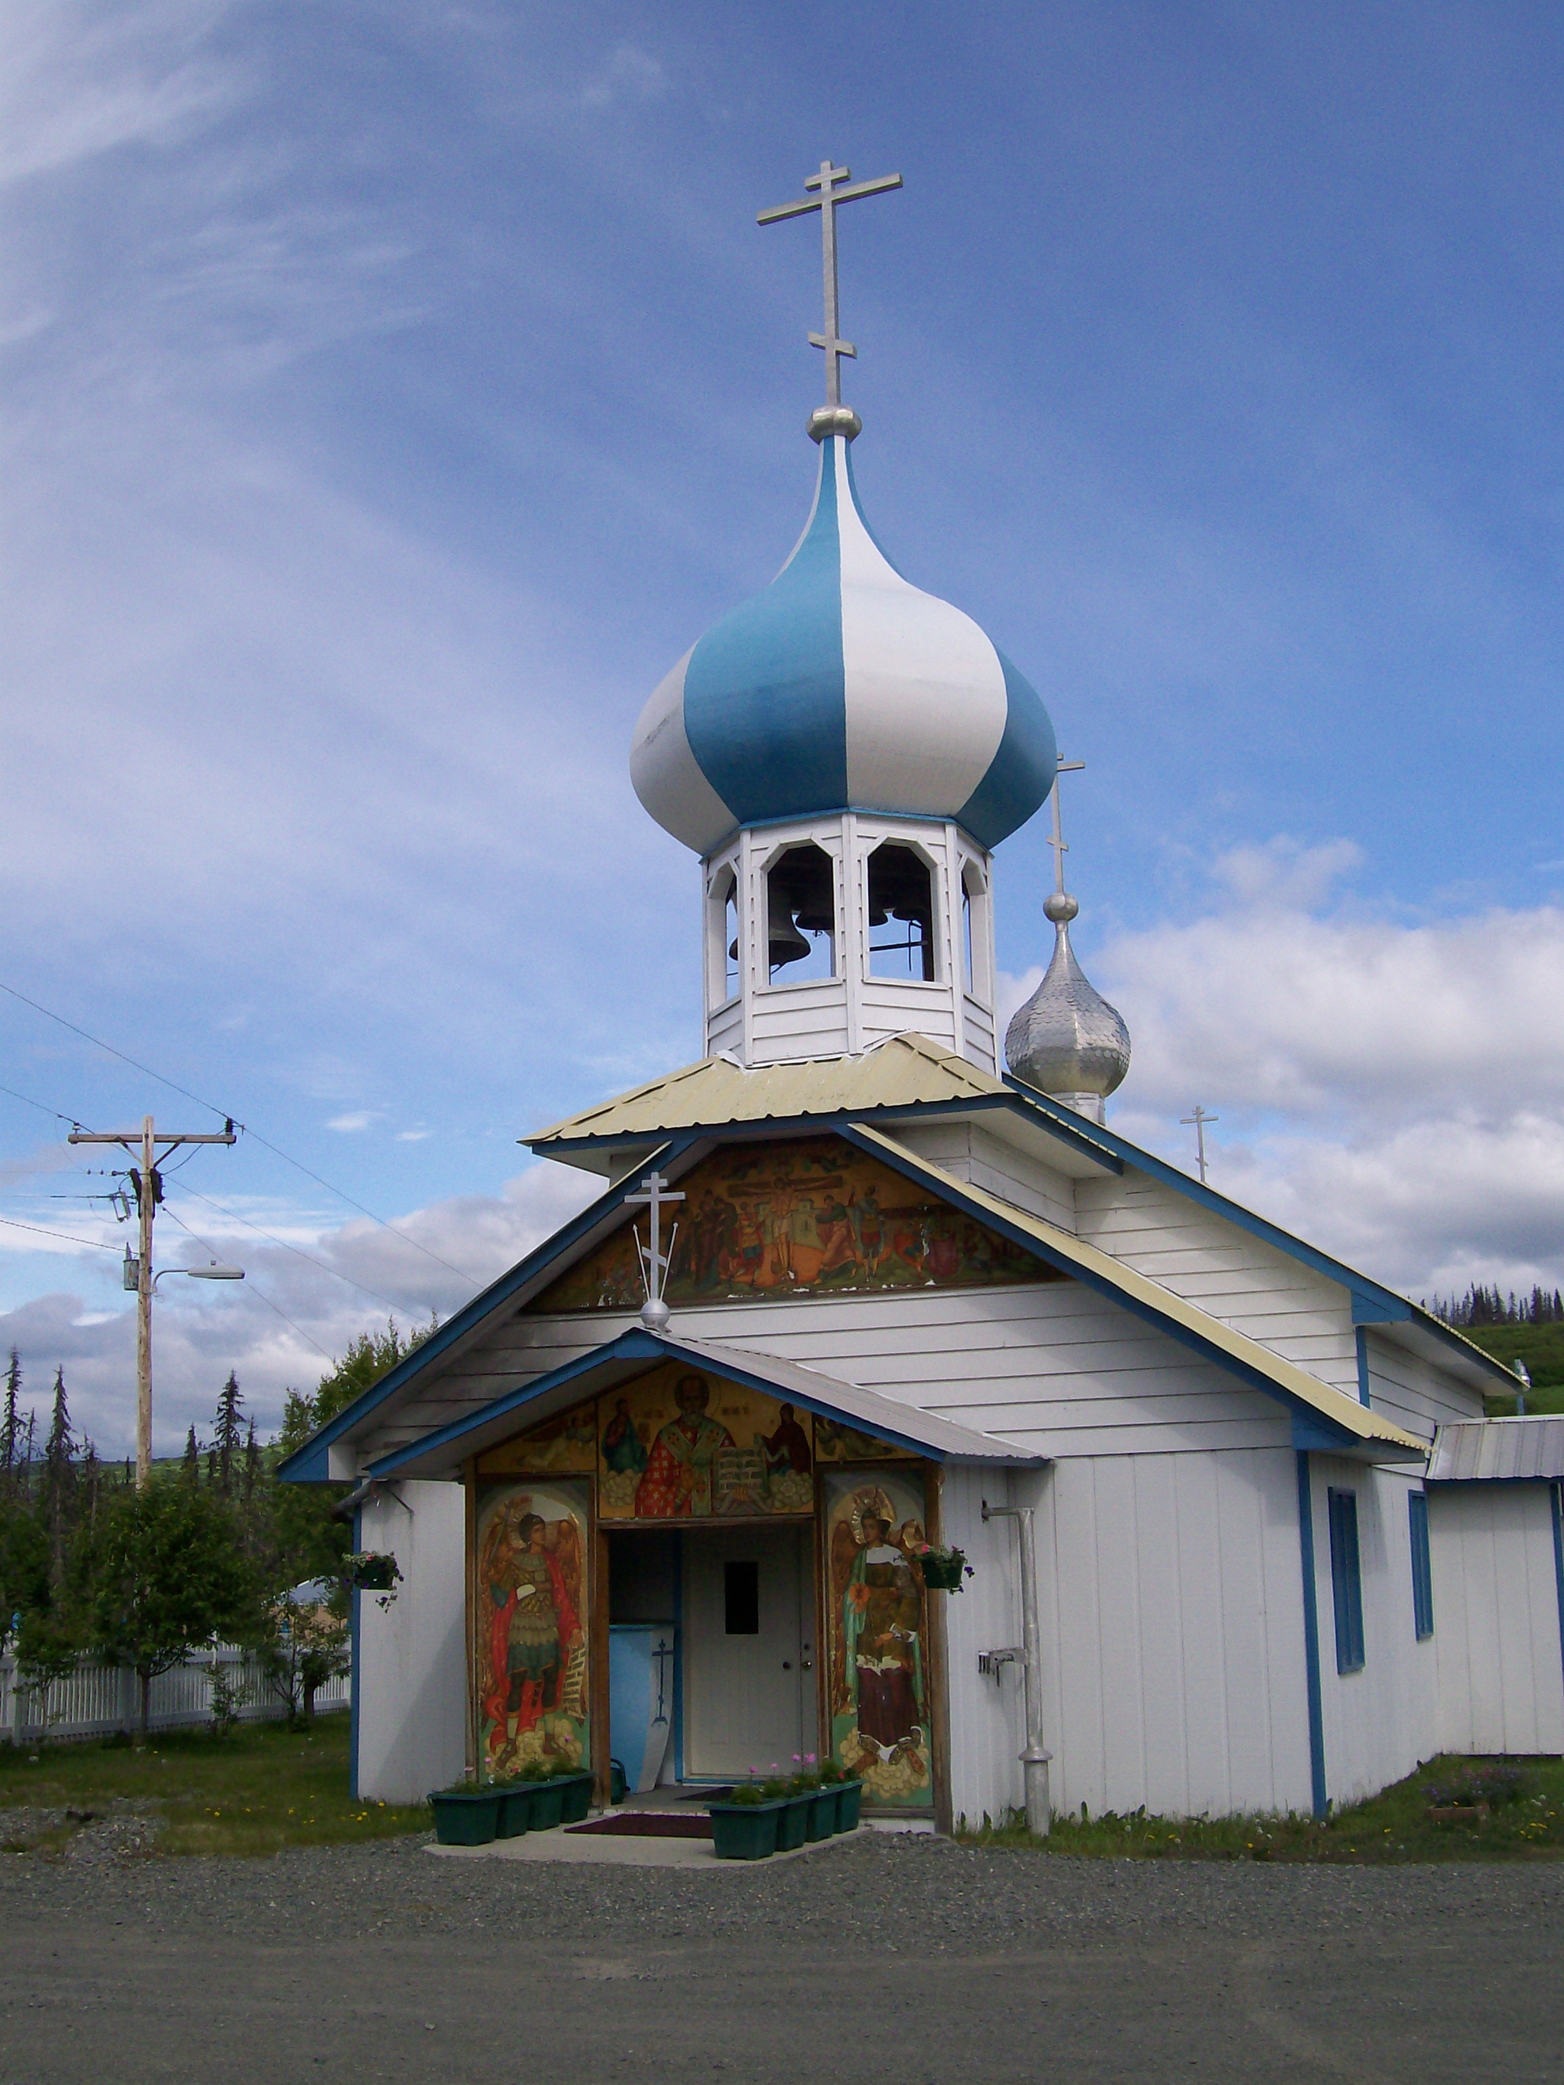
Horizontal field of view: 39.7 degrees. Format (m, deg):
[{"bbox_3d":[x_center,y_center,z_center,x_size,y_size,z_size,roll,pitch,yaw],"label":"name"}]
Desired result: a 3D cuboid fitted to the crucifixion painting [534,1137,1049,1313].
[{"bbox_3d":[-0.050,1.367,16.843,4.500,1.260,0.060,-7,-14,22],"label":"crucifixion painting"}]

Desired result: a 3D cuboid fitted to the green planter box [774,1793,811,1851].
[{"bbox_3d":[-0.033,5.052,14.057,0.400,0.310,0.430,-6,-14,22],"label":"green planter box"}]

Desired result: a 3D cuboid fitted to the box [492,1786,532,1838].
[{"bbox_3d":[-1.788,4.855,13.733,0.380,0.310,0.390,-7,-14,22],"label":"box"}]

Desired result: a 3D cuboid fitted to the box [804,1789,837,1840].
[{"bbox_3d":[0.119,4.745,13.343,0.380,0.310,0.390,-7,-14,22],"label":"box"}]

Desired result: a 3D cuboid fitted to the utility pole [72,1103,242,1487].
[{"bbox_3d":[-8.807,5.013,29.933,2.500,8.300,0.450,0,-13,-2],"label":"utility pole"}]

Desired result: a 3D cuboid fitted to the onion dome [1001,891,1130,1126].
[{"bbox_3d":[3.293,-0.402,25.082,1.440,2.720,1.440,-7,-14,22],"label":"onion dome"}]

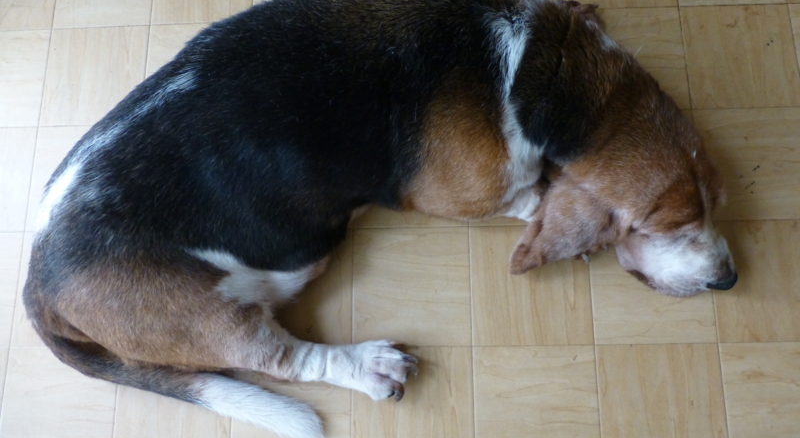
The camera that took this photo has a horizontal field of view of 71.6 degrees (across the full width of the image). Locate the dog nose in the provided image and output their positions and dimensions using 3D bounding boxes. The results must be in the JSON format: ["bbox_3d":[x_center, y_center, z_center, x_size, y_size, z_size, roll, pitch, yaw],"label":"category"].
[{"bbox_3d":[0.390,0.075,0.672,0.038,0.032,0.022,-16,80,-43],"label":"dog nose"}]

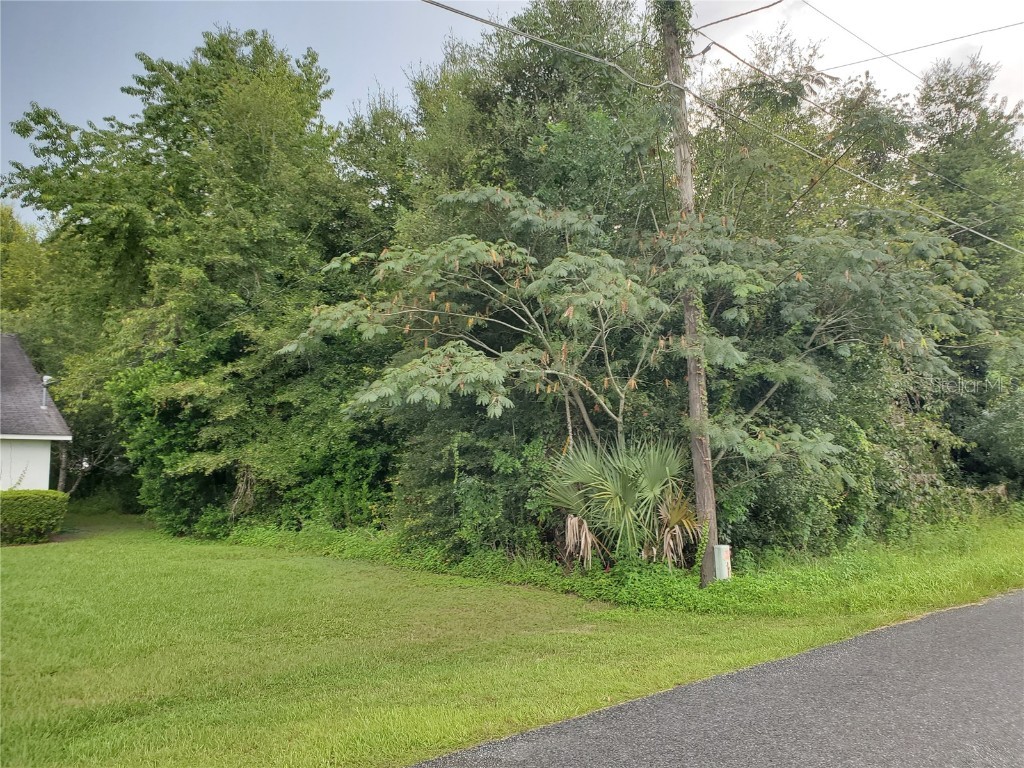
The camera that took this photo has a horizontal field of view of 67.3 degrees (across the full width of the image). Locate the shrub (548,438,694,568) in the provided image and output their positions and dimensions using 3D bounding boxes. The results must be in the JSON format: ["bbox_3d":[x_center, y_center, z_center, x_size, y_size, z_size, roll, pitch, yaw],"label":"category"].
[{"bbox_3d":[1.566,1.738,11.000,2.050,1.850,1.750,-2,-6,6],"label":"shrub"}]

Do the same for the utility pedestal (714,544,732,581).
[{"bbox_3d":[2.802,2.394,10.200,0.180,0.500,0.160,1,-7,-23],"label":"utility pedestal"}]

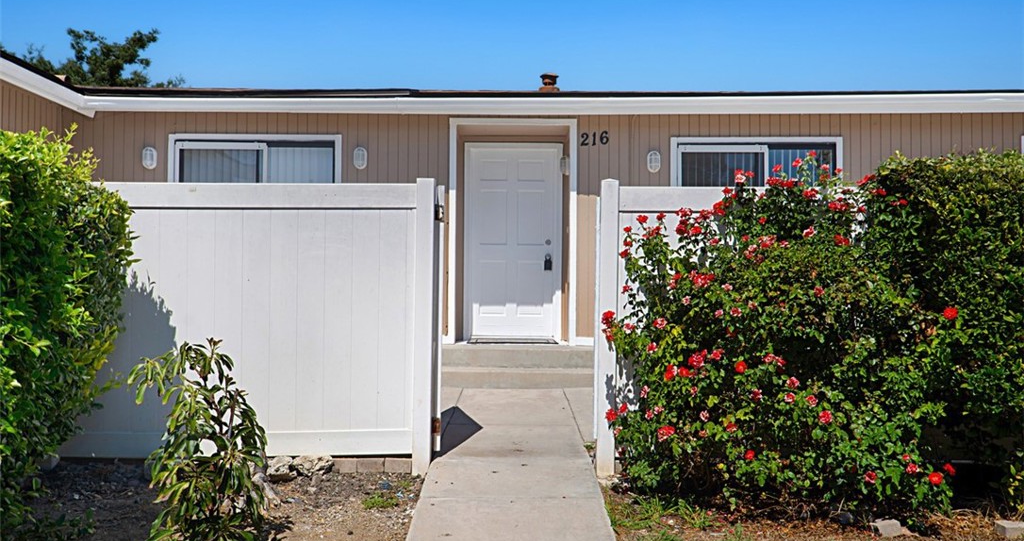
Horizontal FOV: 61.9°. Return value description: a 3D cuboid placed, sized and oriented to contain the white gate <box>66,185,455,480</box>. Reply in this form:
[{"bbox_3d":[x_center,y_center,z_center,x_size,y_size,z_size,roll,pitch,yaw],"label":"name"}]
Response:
[{"bbox_3d":[-1.570,0.320,4.860,2.300,1.665,0.110,0,0,0],"label":"white gate"}]

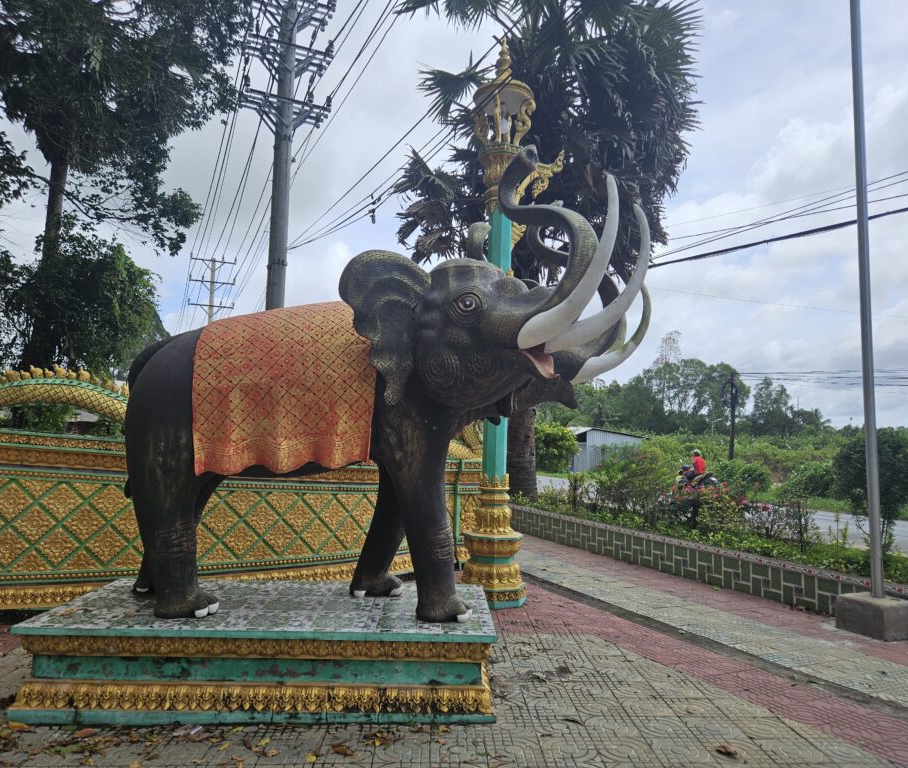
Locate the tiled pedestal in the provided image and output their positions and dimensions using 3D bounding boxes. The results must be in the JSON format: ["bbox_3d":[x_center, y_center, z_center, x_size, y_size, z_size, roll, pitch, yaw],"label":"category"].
[{"bbox_3d":[-1.141,1.741,4.608,2.770,0.500,1.450,2,-6,-2],"label":"tiled pedestal"}]

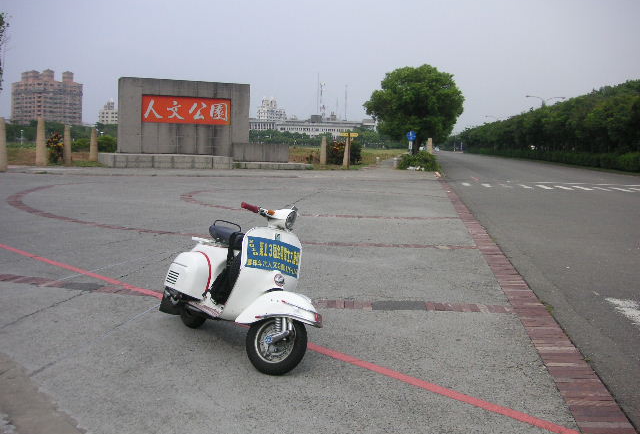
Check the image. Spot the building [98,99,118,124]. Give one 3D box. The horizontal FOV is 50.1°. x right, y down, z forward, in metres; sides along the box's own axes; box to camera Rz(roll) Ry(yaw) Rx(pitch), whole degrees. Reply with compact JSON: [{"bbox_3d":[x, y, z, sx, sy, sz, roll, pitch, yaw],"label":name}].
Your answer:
[{"bbox_3d":[-191.874,-87.504,622.928,18.000,40.305,16.000,0,6,-9],"label":"building"}]

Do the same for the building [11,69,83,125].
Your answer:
[{"bbox_3d":[-198.976,-79.965,497.387,40.000,50.817,36.000,-3,7,-35],"label":"building"}]

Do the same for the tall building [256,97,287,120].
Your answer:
[{"bbox_3d":[-47.342,-92.772,672.589,22.500,46.893,20.000,-2,7,-30],"label":"tall building"}]

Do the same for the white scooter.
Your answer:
[{"bbox_3d":[-0.524,0.373,4.644,0.700,1.060,1.740,7,2,-35],"label":"white scooter"}]

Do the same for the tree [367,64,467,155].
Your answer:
[{"bbox_3d":[7.197,-7.541,51.111,7.300,7.573,7.000,1,6,0],"label":"tree"}]

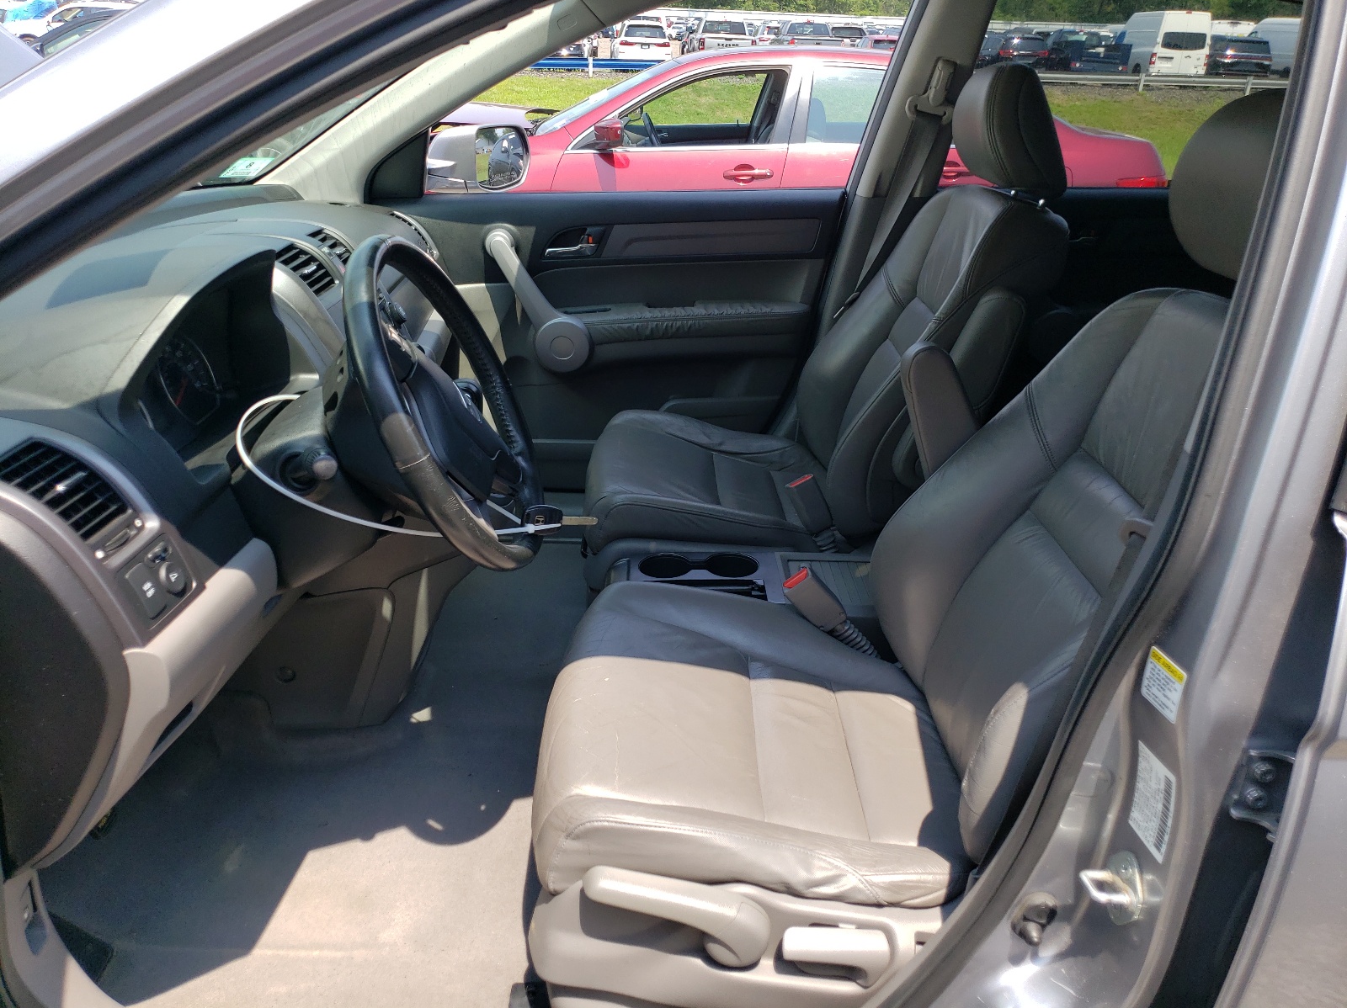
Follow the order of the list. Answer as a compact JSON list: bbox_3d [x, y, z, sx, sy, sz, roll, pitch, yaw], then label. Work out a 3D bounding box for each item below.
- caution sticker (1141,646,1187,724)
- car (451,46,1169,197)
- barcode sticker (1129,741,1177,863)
[{"bbox_3d":[0.344,0.126,0.710,0.003,0.041,0.035,-6,25,-14],"label":"caution sticker"},{"bbox_3d":[0.290,-1.828,5.811,4.800,1.460,1.820,0,24,0],"label":"car"},{"bbox_3d":[0.352,0.220,0.746,0.003,0.072,0.039,-6,25,-14],"label":"barcode sticker"}]

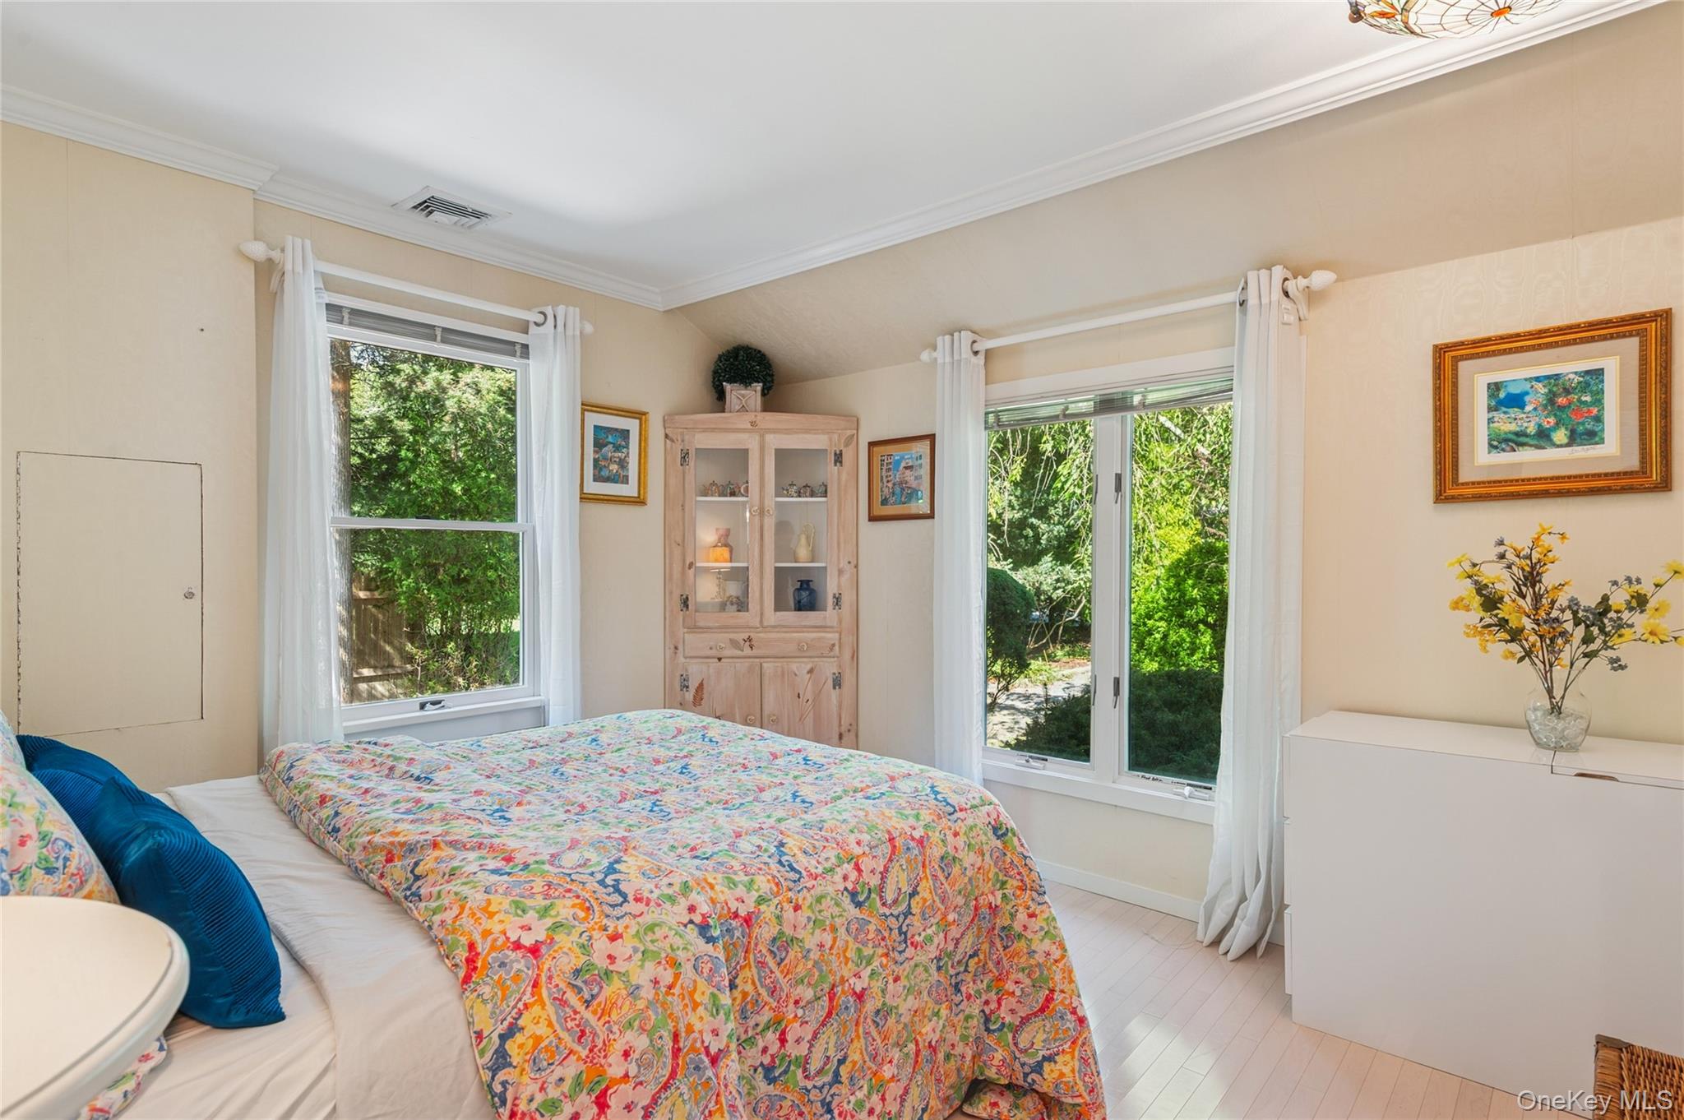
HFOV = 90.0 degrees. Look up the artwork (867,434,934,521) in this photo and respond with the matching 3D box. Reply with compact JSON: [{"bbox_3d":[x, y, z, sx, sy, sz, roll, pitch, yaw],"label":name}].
[{"bbox_3d":[0.253,-0.352,3.651,0.350,0.358,0.030,0,0,40],"label":"artwork"}]

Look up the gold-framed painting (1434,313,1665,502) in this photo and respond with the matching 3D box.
[{"bbox_3d":[1.901,-0.396,2.276,0.491,0.456,0.040,0,0,40],"label":"gold-framed painting"}]

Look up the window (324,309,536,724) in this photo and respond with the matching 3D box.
[{"bbox_3d":[-1.464,-0.157,3.041,0.100,1.418,0.800,0,0,42],"label":"window"}]

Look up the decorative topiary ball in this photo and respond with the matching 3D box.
[{"bbox_3d":[-0.458,-0.856,3.880,0.285,0.275,0.280,0,0,-4],"label":"decorative topiary ball"}]

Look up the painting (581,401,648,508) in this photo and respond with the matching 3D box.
[{"bbox_3d":[-0.971,-0.440,3.566,0.030,0.405,0.361,0,0,42],"label":"painting"}]

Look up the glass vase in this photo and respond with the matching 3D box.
[{"bbox_3d":[1.816,0.375,2.135,0.168,0.185,0.168,0,0,40],"label":"glass vase"}]

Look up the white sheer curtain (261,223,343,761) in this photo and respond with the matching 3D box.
[{"bbox_3d":[-1.697,0.081,2.656,0.130,2.167,0.210,0,0,42],"label":"white sheer curtain"}]

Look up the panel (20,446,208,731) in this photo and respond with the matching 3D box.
[{"bbox_3d":[-2.004,0.093,2.322,0.025,0.740,0.389,0,0,42],"label":"panel"}]

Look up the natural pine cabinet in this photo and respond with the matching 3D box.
[{"bbox_3d":[-0.375,0.288,3.991,0.861,1.893,0.440,0,0,-4],"label":"natural pine cabinet"}]

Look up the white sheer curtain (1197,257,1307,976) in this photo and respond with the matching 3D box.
[{"bbox_3d":[1.289,0.163,2.680,0.280,2.144,0.160,0,0,40],"label":"white sheer curtain"}]

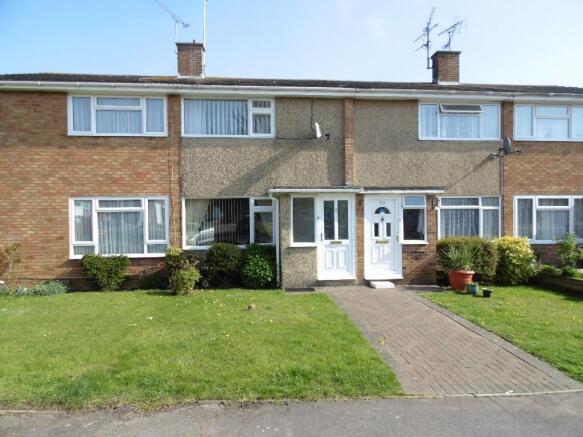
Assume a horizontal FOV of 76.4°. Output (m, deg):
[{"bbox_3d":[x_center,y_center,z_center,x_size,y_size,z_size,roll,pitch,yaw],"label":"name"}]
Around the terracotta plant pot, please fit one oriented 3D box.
[{"bbox_3d":[3.816,1.418,8.300,0.560,0.440,0.560,0,1,0],"label":"terracotta plant pot"}]

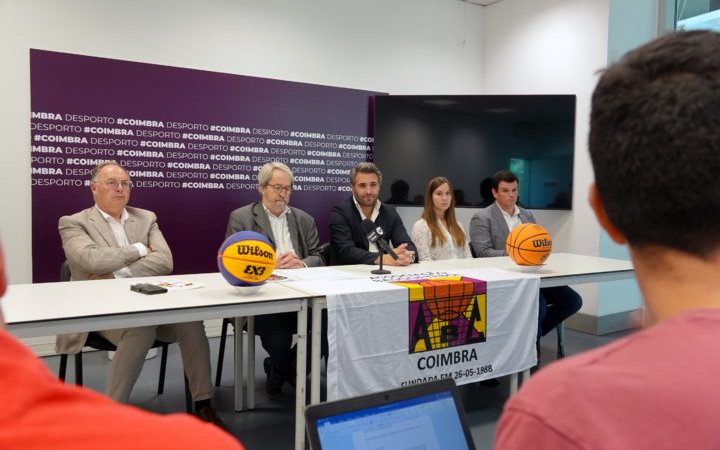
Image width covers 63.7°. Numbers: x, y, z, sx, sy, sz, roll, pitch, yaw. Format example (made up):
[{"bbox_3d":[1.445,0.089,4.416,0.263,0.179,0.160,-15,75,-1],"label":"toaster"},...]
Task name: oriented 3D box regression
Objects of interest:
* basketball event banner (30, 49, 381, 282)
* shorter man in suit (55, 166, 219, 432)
[{"bbox_3d":[-0.945,-0.342,4.487,2.772,1.625,0.070,-1,3,-31],"label":"basketball event banner"},{"bbox_3d":[-1.130,0.320,2.895,0.780,1.273,0.620,4,4,44],"label":"shorter man in suit"}]

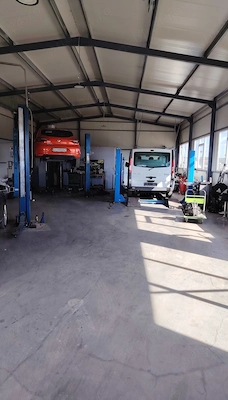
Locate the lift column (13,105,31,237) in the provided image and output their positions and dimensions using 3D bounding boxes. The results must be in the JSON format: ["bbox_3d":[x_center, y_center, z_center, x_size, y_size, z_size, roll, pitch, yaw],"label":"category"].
[{"bbox_3d":[-2.209,-0.818,6.777,0.340,2.900,0.340,-5,10,-39],"label":"lift column"}]

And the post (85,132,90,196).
[{"bbox_3d":[-1.151,-1.496,12.175,0.240,2.670,0.280,2,8,2],"label":"post"}]

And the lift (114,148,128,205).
[{"bbox_3d":[0.301,-0.965,11.105,0.460,2.120,0.360,2,8,2],"label":"lift"}]

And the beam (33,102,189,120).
[{"bbox_3d":[-0.594,-5.024,15.594,9.920,0.847,0.150,2,8,2],"label":"beam"}]

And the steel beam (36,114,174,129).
[{"bbox_3d":[-0.411,-5.536,19.483,9.920,0.847,0.150,2,8,2],"label":"steel beam"}]

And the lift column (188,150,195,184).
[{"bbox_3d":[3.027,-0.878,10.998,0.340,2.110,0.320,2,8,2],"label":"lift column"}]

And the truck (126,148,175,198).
[{"bbox_3d":[1.632,-1.306,13.510,1.940,2.000,4.850,2,8,3],"label":"truck"}]

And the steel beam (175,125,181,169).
[{"bbox_3d":[4.461,-3.027,19.585,0.150,4.124,0.150,2,8,2],"label":"steel beam"}]

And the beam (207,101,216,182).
[{"bbox_3d":[4.089,-1.980,11.644,0.150,4.124,0.150,2,8,2],"label":"beam"}]

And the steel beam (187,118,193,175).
[{"bbox_3d":[4.279,-2.514,15.696,0.150,4.124,0.150,2,8,2],"label":"steel beam"}]

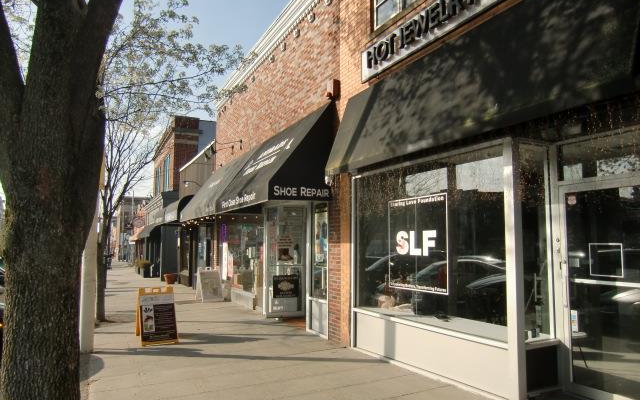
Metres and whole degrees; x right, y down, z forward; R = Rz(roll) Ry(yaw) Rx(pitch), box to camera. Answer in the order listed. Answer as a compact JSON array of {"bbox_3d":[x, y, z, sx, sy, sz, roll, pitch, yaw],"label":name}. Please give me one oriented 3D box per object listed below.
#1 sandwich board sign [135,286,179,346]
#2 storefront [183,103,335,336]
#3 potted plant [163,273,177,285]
[{"bbox_3d":[-2.858,1.997,7.824,0.600,0.920,0.880,4,-7,-27],"label":"sandwich board sign"},{"bbox_3d":[-2.051,0.650,11.227,1.450,4.360,7.900,4,-7,-27],"label":"storefront"},{"bbox_3d":[-6.519,3.445,19.367,0.570,0.470,0.570,4,-7,-27],"label":"potted plant"}]

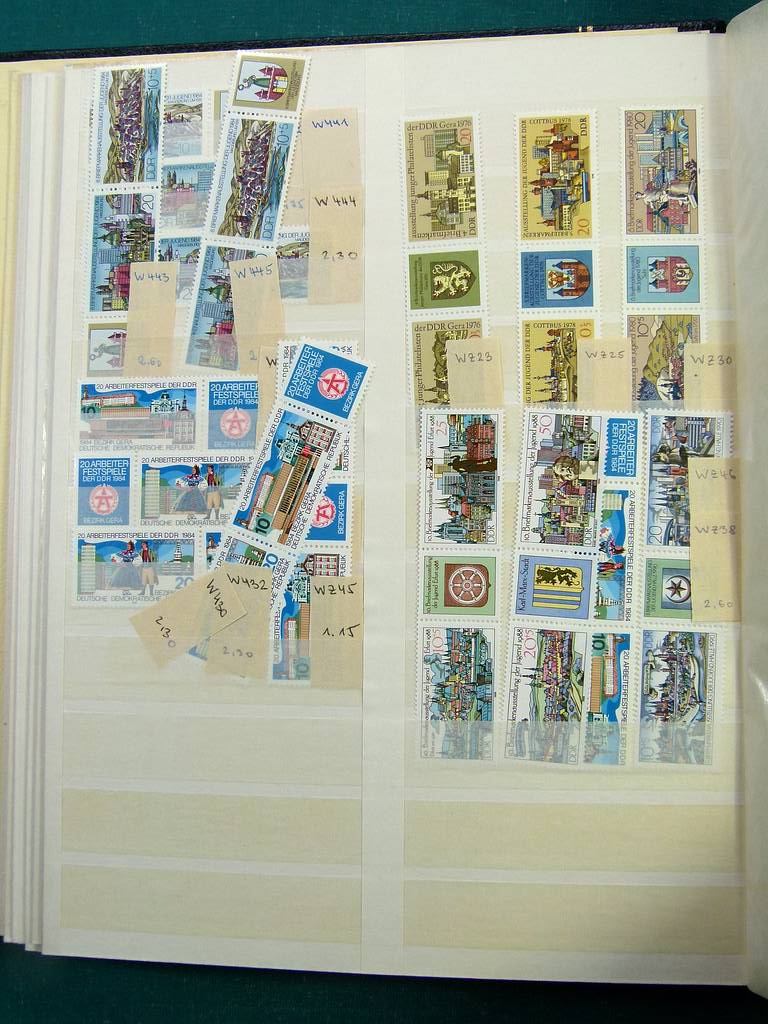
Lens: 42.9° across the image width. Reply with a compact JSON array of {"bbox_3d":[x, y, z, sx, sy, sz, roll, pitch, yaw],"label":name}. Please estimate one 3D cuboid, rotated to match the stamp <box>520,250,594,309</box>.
[{"bbox_3d":[0.054,-0.072,0.303,0.024,0.001,0.019,0,86,4],"label":"stamp"}]

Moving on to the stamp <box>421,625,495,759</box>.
[{"bbox_3d":[0.022,0.055,0.296,0.024,0.001,0.042,0,86,5],"label":"stamp"}]

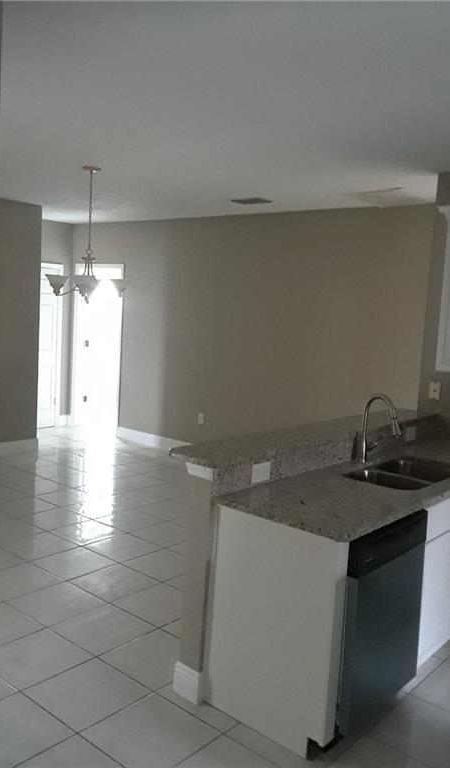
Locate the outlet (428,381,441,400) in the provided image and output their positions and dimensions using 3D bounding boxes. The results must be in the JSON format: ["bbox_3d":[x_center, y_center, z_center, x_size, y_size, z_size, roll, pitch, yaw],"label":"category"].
[{"bbox_3d":[1.396,0.049,4.419,0.074,0.116,0.012,9,8,41],"label":"outlet"}]

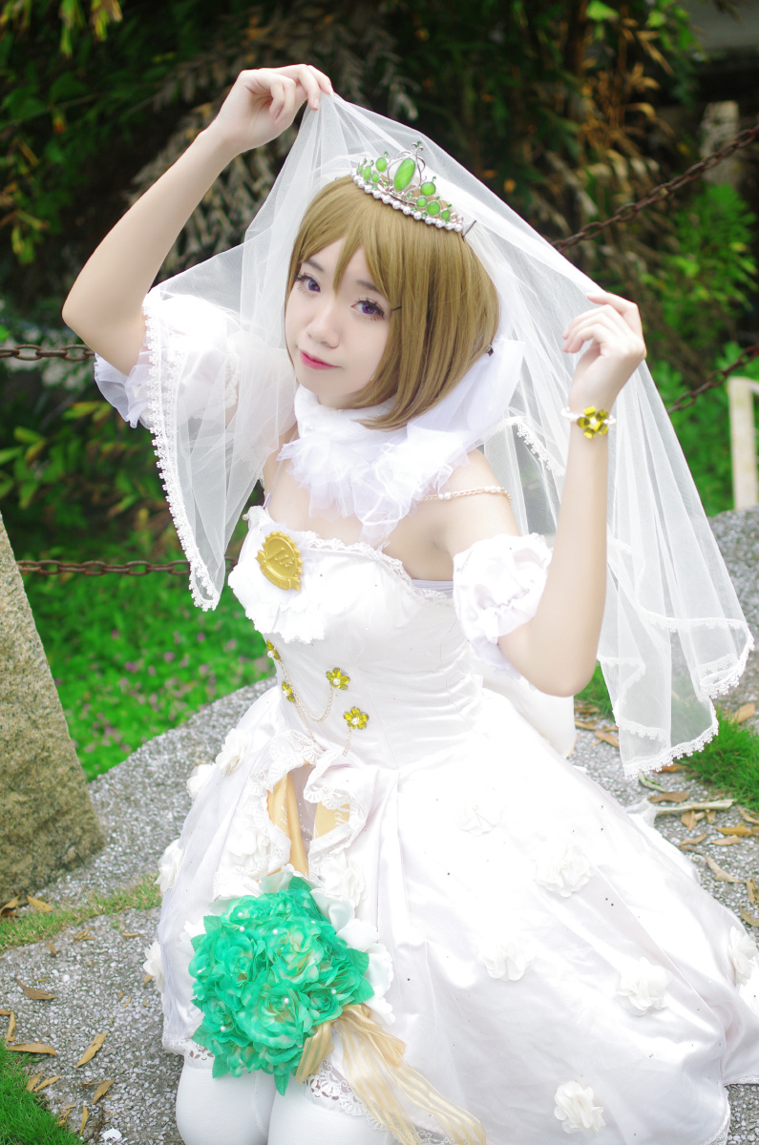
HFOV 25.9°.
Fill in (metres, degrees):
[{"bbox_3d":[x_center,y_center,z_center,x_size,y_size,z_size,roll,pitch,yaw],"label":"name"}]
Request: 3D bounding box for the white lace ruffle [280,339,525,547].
[{"bbox_3d":[0.020,-0.127,1.650,0.210,0.170,0.200,-2,27,1],"label":"white lace ruffle"}]

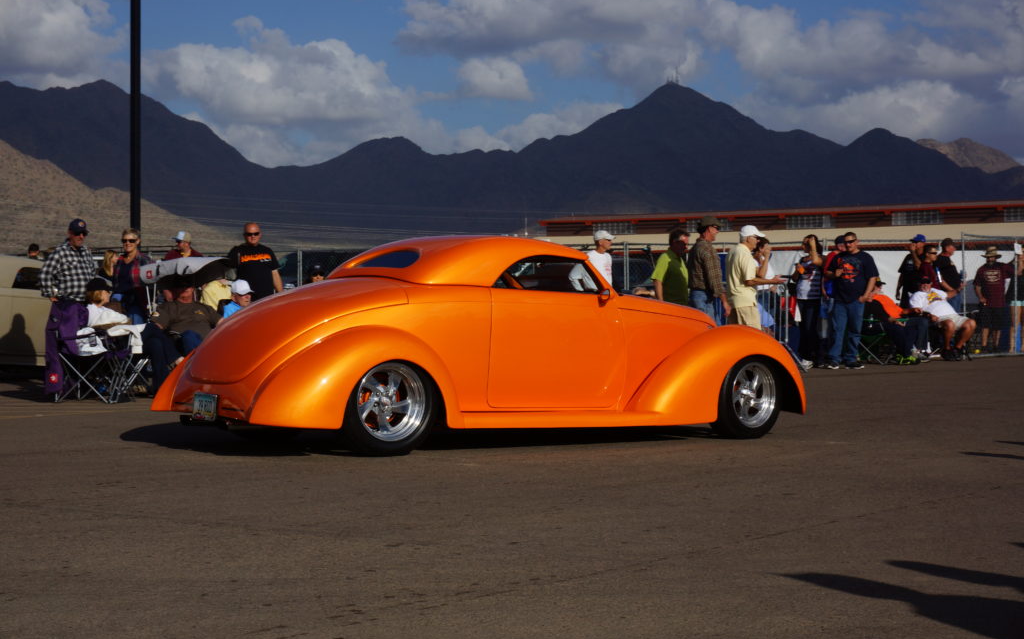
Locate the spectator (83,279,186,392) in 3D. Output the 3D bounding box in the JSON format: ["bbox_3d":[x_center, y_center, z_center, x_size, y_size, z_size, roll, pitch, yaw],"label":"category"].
[{"bbox_3d":[-3.568,0.203,19.993,0.920,1.150,0.560,0,1,7],"label":"spectator"}]

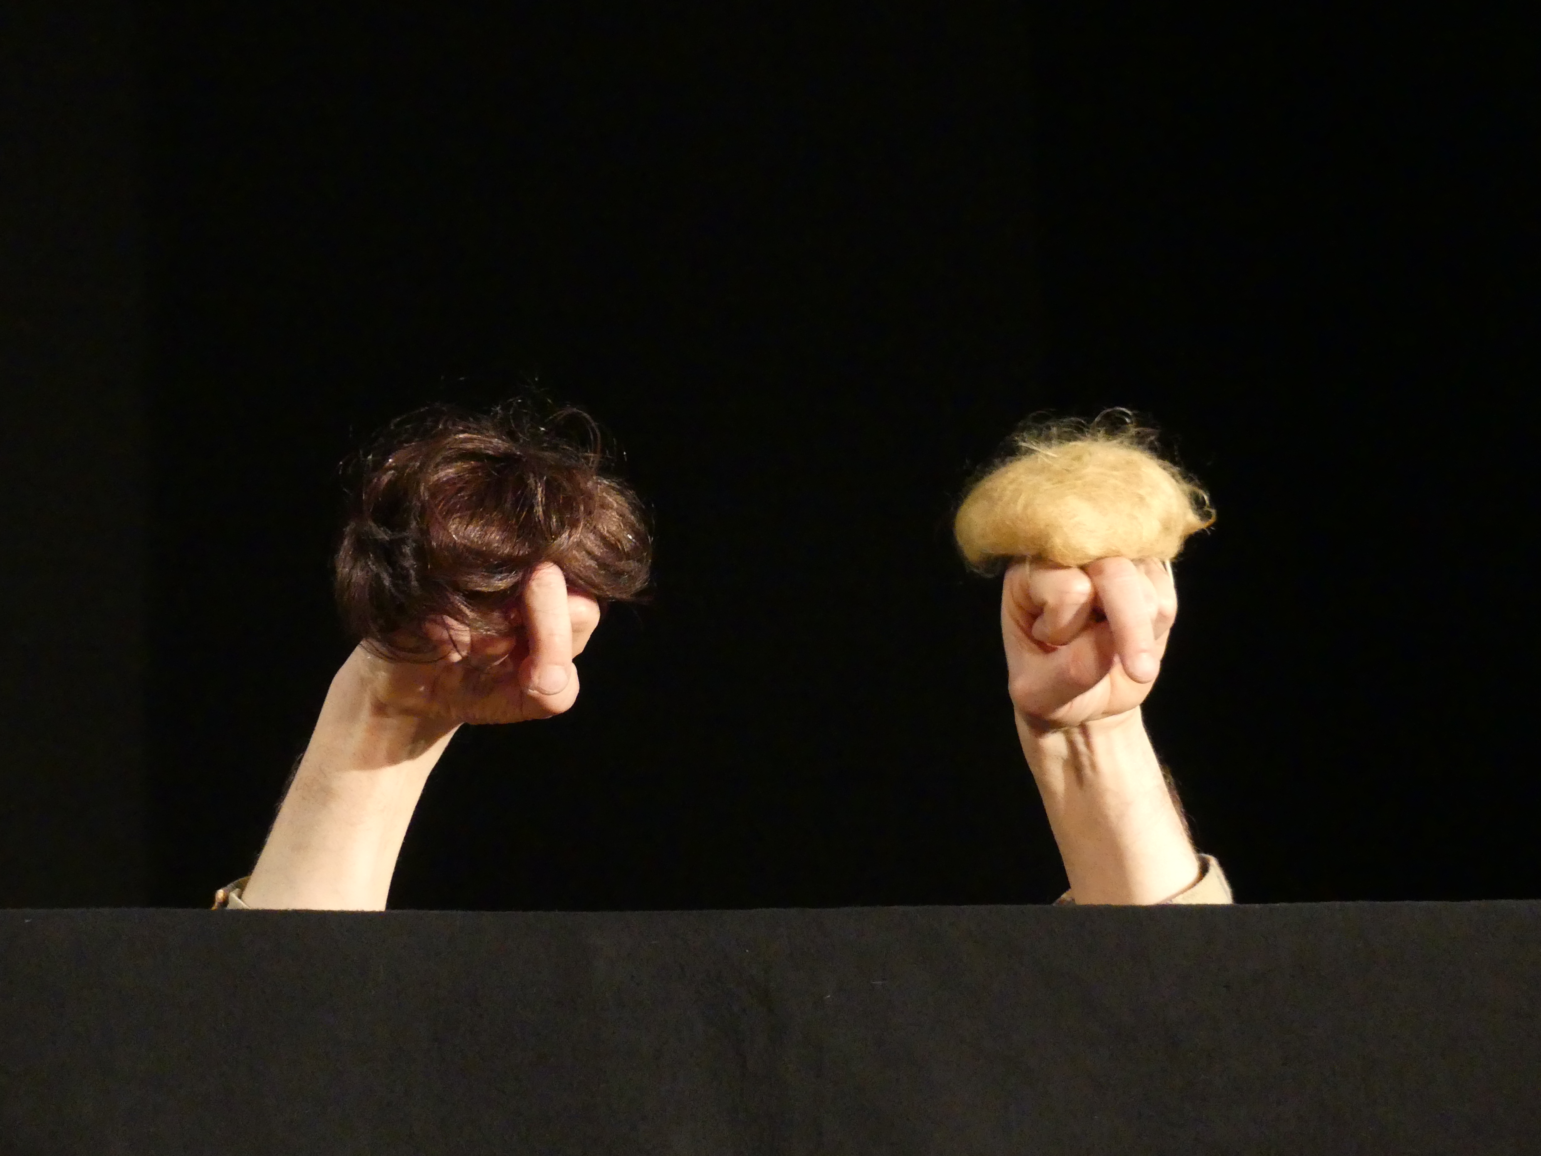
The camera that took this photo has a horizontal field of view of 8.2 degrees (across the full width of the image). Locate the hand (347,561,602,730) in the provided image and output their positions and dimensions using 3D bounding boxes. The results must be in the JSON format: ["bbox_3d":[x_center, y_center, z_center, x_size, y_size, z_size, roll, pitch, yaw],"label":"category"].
[{"bbox_3d":[-0.140,0.029,5.090,0.090,0.086,0.105,1,-1,-34],"label":"hand"}]

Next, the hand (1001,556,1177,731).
[{"bbox_3d":[0.152,0.029,5.090,0.084,0.088,0.090,0,-1,-6],"label":"hand"}]

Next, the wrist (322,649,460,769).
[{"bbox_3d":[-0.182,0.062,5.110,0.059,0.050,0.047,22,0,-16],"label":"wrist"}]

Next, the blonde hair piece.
[{"bbox_3d":[0.150,-0.041,5.100,0.122,0.074,0.105,0,-1,-6],"label":"blonde hair piece"}]

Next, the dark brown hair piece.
[{"bbox_3d":[-0.133,-0.023,5.100,0.145,0.124,0.135,1,-1,-23],"label":"dark brown hair piece"}]

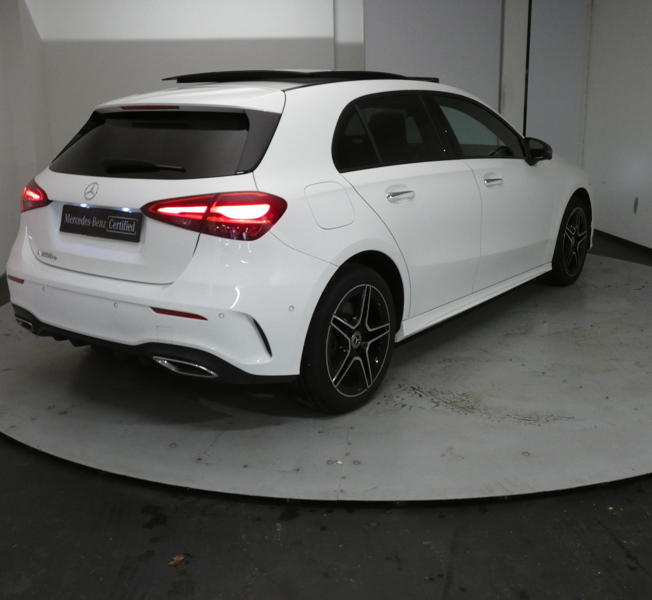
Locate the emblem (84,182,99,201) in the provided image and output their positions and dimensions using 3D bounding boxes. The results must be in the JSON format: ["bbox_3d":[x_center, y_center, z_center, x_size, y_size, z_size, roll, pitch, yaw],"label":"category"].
[{"bbox_3d":[-0.943,-0.437,2.979,0.085,0.085,0.014,9,-14,35],"label":"emblem"}]

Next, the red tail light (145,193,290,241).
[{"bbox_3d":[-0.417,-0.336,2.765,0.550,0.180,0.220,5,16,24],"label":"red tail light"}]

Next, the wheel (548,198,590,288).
[{"bbox_3d":[1.688,-0.426,5.297,0.230,0.650,0.650,9,18,35],"label":"wheel"}]

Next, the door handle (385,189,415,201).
[{"bbox_3d":[0.316,-0.458,3.216,0.050,0.046,0.245,9,18,35],"label":"door handle"}]

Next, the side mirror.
[{"bbox_3d":[1.227,-0.863,4.293,0.200,0.165,0.160,9,18,35],"label":"side mirror"}]

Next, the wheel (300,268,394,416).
[{"bbox_3d":[0.063,0.158,3.184,0.230,0.650,0.650,9,18,35],"label":"wheel"}]

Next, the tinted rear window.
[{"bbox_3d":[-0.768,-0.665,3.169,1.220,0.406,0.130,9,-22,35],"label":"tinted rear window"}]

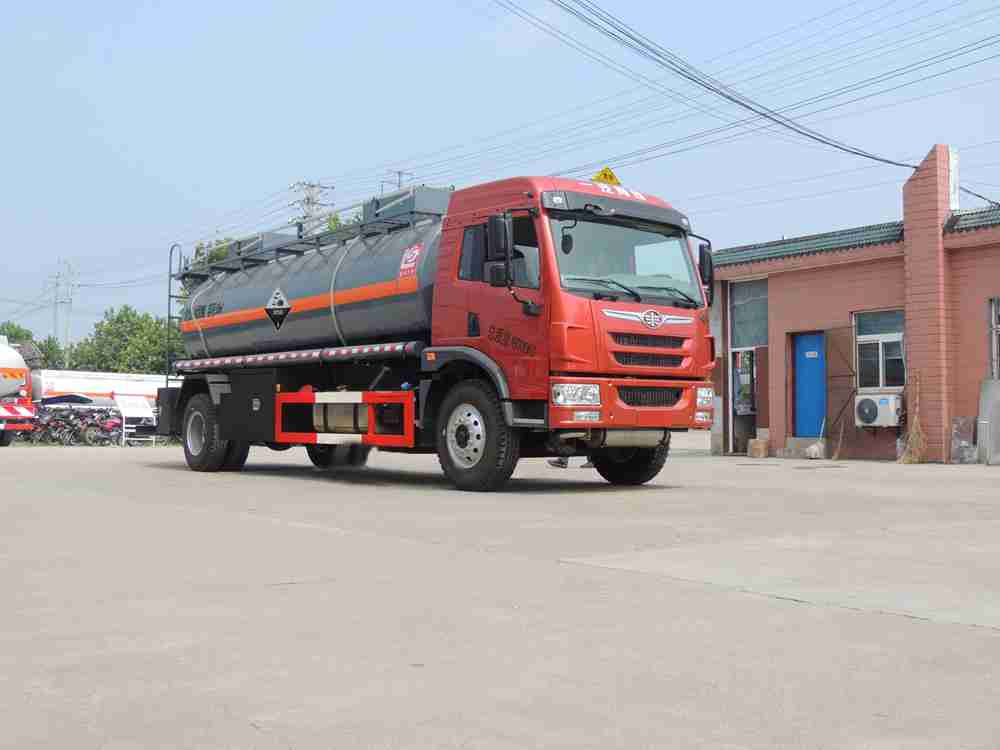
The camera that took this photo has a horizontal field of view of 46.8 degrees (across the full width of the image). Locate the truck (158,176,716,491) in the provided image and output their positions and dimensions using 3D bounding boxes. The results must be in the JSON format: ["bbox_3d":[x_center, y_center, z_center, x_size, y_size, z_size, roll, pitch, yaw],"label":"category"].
[{"bbox_3d":[-1.298,-0.404,13.899,2.586,3.252,8.706,2,-3,-38],"label":"truck"}]

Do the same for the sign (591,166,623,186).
[{"bbox_3d":[1.009,-1.888,11.034,0.370,0.180,0.080,2,-3,-38],"label":"sign"}]

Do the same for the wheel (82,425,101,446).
[{"bbox_3d":[-11.666,1.728,33.000,0.620,0.630,0.120,2,-3,-30],"label":"wheel"}]

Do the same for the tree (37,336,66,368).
[{"bbox_3d":[-23.341,0.597,60.000,2.200,5.200,2.200,0,-2,0],"label":"tree"}]

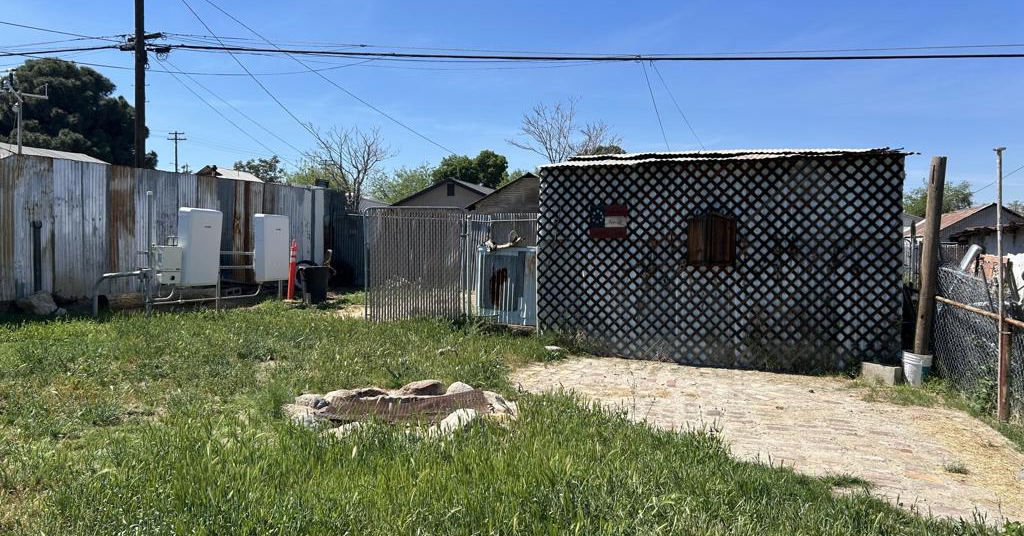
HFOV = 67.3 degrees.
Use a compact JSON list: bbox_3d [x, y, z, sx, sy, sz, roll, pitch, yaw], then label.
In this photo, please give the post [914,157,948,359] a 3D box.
[{"bbox_3d":[4.427,-0.033,8.160,0.150,2.327,0.150,5,1,19],"label":"post"}]

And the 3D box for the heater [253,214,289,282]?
[{"bbox_3d":[-4.183,-0.338,13.350,0.250,1.130,0.720,1,2,16],"label":"heater"}]

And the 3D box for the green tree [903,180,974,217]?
[{"bbox_3d":[23.281,-2.261,42.068,4.150,5.036,3.713,1,2,29],"label":"green tree"}]

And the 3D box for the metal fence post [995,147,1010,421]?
[{"bbox_3d":[3.795,0.122,5.950,0.100,2.116,0.090,1,2,20],"label":"metal fence post"}]

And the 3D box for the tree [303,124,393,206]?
[{"bbox_3d":[-5.049,-2.025,24.066,2.808,4.908,2.496,0,2,-12],"label":"tree"}]

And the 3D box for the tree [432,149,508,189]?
[{"bbox_3d":[-2.279,-3.209,42.088,4.260,6.526,3.823,0,2,-3],"label":"tree"}]

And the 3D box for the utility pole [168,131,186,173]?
[{"bbox_3d":[-38.302,-8.379,88.195,2.200,14.484,0.350,0,2,-9],"label":"utility pole"}]

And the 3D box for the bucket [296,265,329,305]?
[{"bbox_3d":[-3.458,0.294,13.500,0.530,0.700,0.530,0,2,0],"label":"bucket"}]

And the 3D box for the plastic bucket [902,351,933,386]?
[{"bbox_3d":[4.276,1.072,8.100,0.305,0.370,0.305,1,2,20],"label":"plastic bucket"}]

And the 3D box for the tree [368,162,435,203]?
[{"bbox_3d":[-6.046,-2.862,42.078,3.932,5.801,3.550,0,2,-8],"label":"tree"}]

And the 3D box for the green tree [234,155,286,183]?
[{"bbox_3d":[-14.728,-3.360,45.089,3.511,6.565,3.394,0,2,-18],"label":"green tree"}]

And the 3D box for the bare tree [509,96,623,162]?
[{"bbox_3d":[1.694,-2.523,25.082,3.706,6.105,3.088,0,2,4],"label":"bare tree"}]

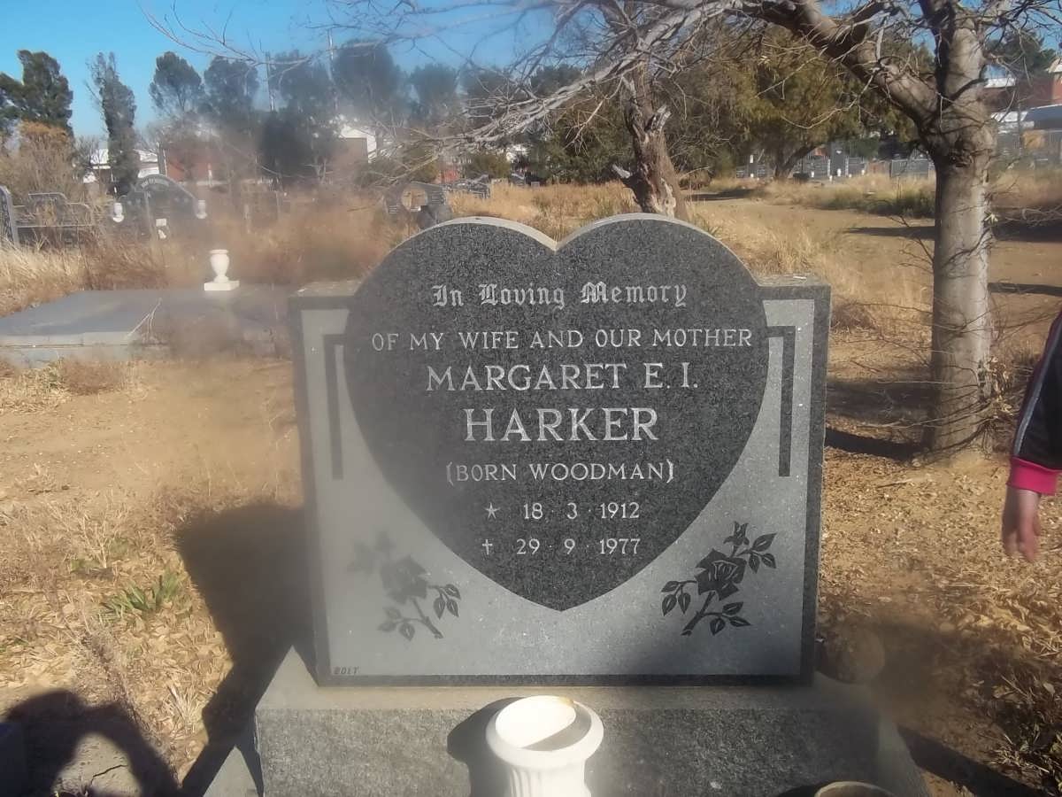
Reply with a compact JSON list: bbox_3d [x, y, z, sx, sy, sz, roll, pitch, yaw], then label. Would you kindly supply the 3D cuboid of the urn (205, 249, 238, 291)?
[{"bbox_3d":[-2.649,-1.095,8.373,0.222,0.328,0.222,-1,13,2],"label":"urn"}]

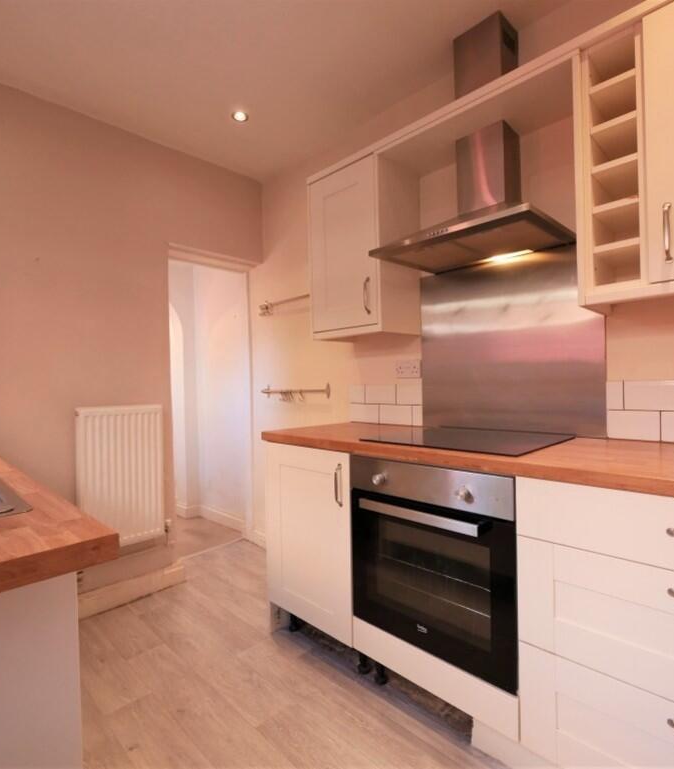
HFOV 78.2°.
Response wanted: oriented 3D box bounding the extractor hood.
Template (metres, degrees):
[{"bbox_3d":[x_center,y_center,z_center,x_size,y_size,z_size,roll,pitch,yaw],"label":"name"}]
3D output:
[{"bbox_3d":[0.495,-0.953,1.560,0.596,0.898,0.485,-1,0,44],"label":"extractor hood"}]

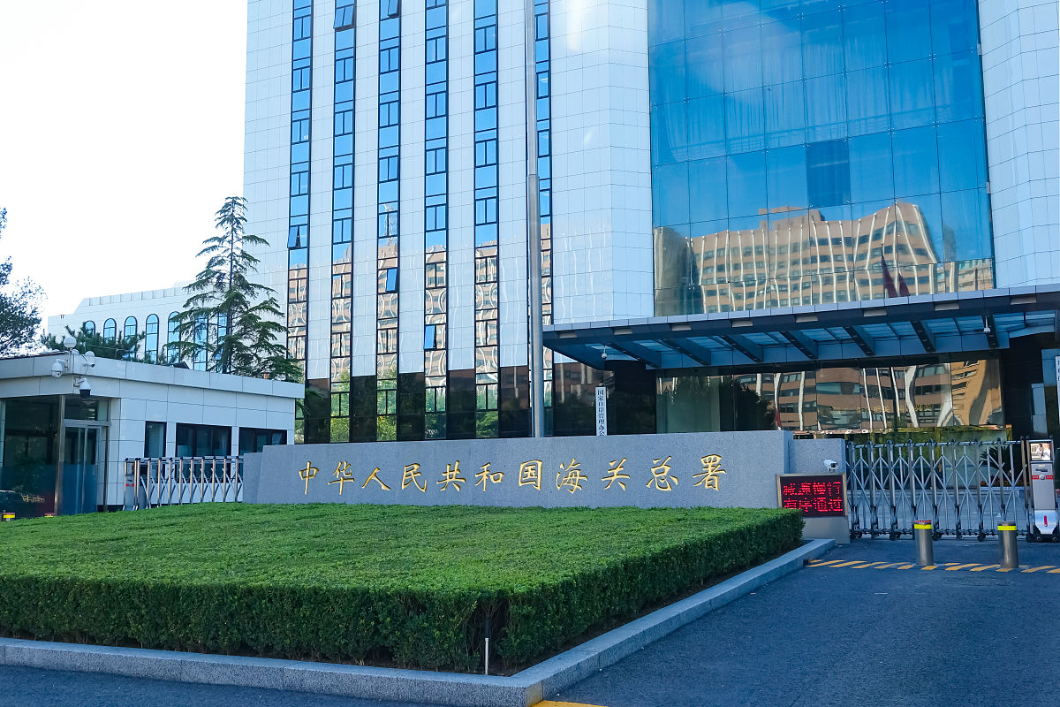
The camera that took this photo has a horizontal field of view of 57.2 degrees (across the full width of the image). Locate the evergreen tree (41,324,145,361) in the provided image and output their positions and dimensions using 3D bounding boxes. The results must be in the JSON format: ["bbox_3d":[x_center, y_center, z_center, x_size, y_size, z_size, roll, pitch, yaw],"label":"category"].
[{"bbox_3d":[-16.668,2.318,36.977,4.600,6.890,4.400,-4,-7,26],"label":"evergreen tree"}]

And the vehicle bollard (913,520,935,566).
[{"bbox_3d":[5.173,2.491,12.750,0.225,0.580,0.225,-4,-7,26],"label":"vehicle bollard"}]

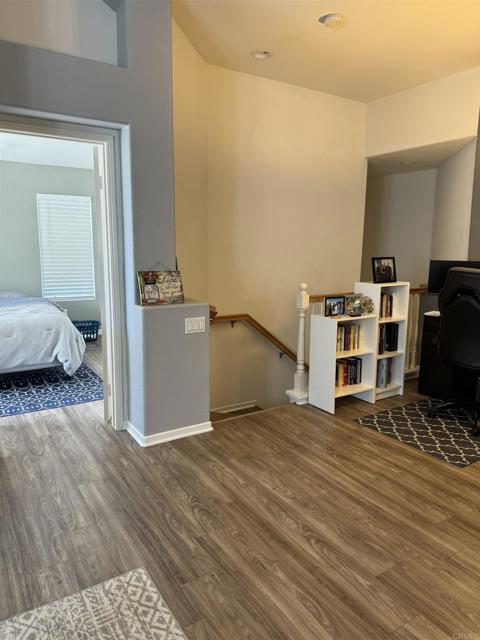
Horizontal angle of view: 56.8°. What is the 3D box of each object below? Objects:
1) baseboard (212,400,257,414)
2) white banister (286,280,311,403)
[{"bbox_3d":[-0.055,0.947,4.792,0.604,0.076,0.014,-6,11,-31],"label":"baseboard"},{"bbox_3d":[0.556,0.212,3.966,0.158,1.086,0.158,-6,11,-31],"label":"white banister"}]

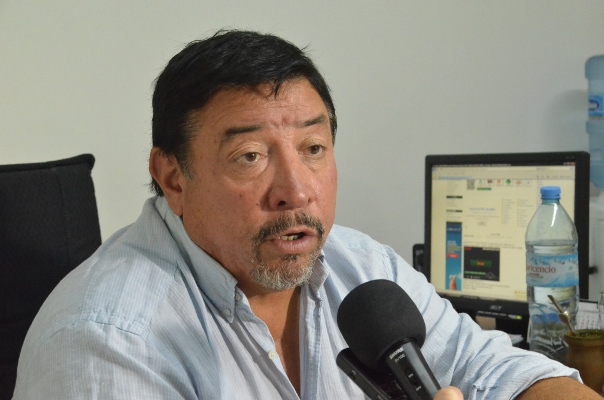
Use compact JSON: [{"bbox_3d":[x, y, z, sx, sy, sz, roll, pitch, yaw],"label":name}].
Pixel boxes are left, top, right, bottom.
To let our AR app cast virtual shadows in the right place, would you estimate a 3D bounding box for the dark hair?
[{"bbox_3d":[-0.061,-0.086,1.040,0.175,0.172,0.205,-5,4,-29],"label":"dark hair"}]

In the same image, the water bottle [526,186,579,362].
[{"bbox_3d":[0.402,0.139,1.690,0.085,0.320,0.085,-1,3,12],"label":"water bottle"}]

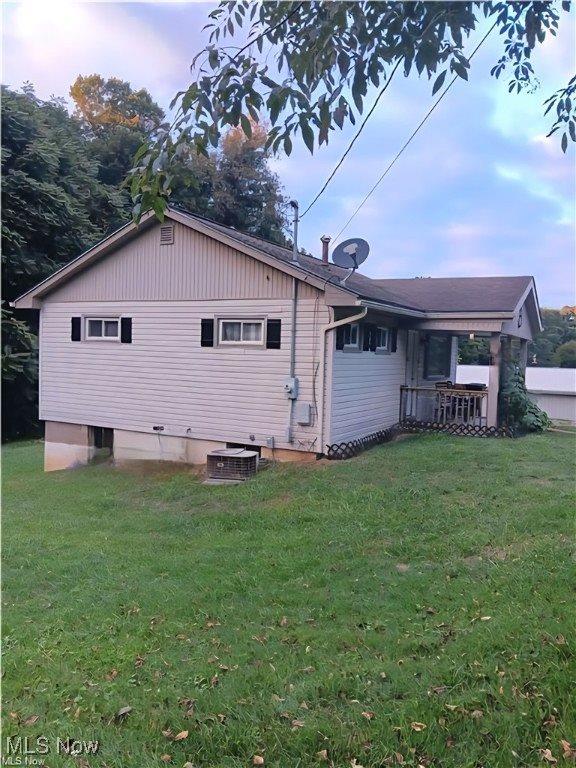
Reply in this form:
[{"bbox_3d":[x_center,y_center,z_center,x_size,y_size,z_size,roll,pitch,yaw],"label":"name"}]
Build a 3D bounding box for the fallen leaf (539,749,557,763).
[{"bbox_3d":[0.972,1.391,2.159,0.065,0.030,0.055,2,4,0],"label":"fallen leaf"}]

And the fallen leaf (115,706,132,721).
[{"bbox_3d":[-0.711,1.424,2.493,0.075,0.030,0.060,2,4,0],"label":"fallen leaf"}]

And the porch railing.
[{"bbox_3d":[3.483,0.533,12.981,1.930,0.820,0.090,4,4,28],"label":"porch railing"}]

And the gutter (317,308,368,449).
[{"bbox_3d":[0.942,-0.037,9.709,0.850,2.550,0.100,4,4,28],"label":"gutter"}]

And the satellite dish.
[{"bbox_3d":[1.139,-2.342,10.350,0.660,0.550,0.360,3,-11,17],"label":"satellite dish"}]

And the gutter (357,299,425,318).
[{"bbox_3d":[2.099,-1.386,10.904,0.120,0.120,3.700,4,4,28],"label":"gutter"}]

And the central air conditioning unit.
[{"bbox_3d":[-0.987,1.457,10.310,0.720,0.430,0.660,2,4,13],"label":"central air conditioning unit"}]

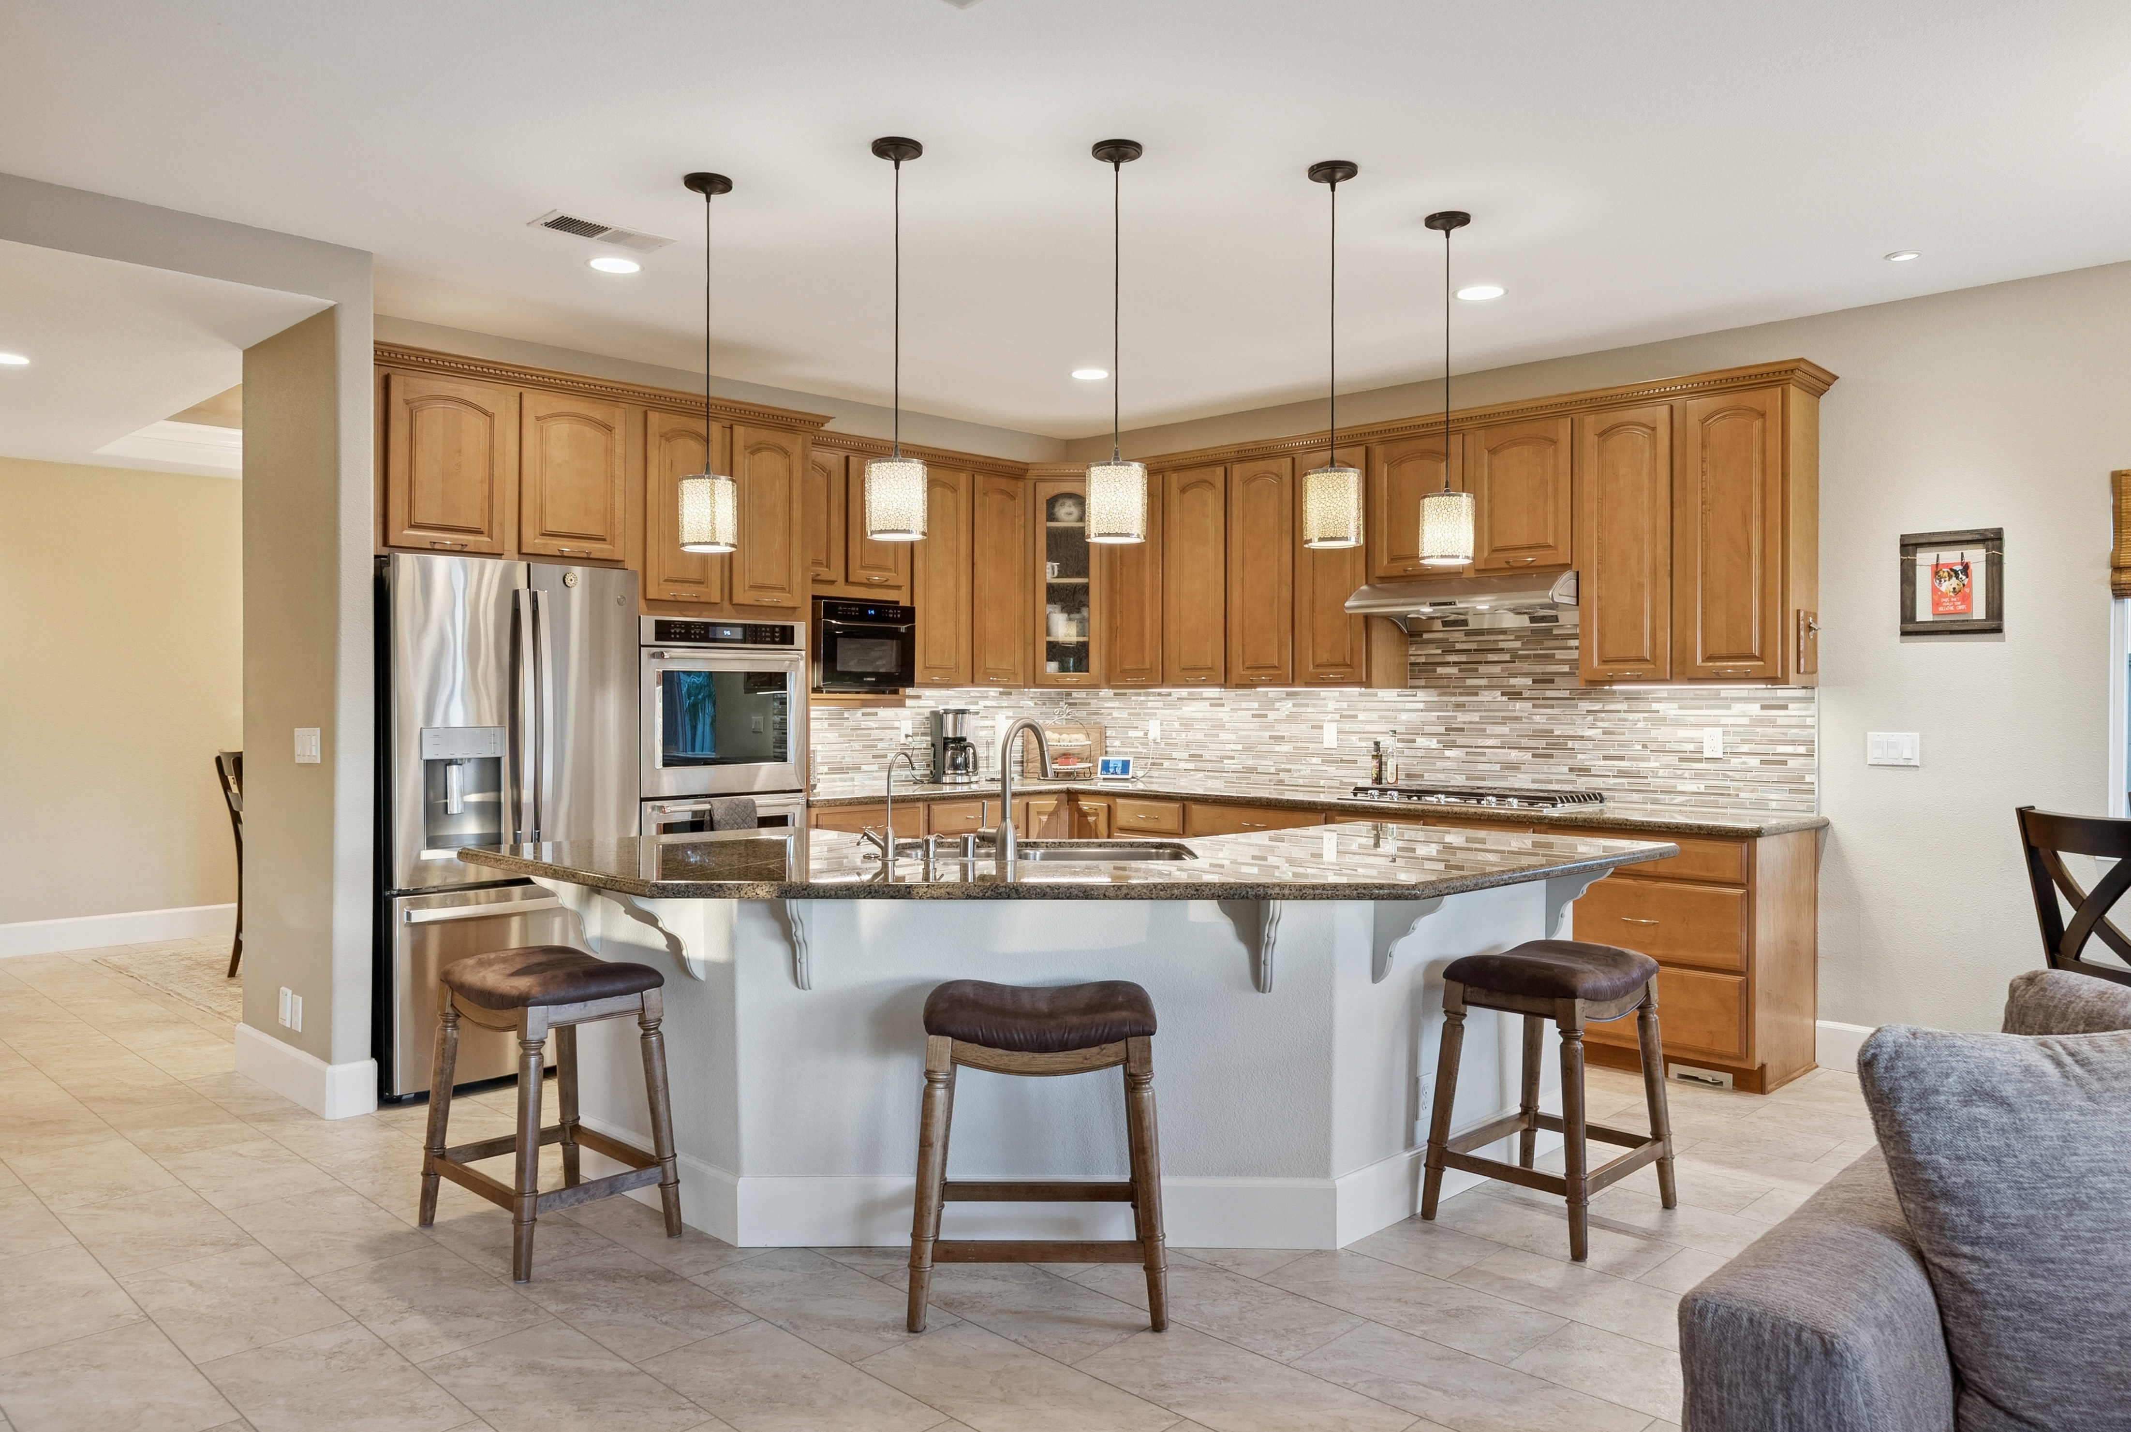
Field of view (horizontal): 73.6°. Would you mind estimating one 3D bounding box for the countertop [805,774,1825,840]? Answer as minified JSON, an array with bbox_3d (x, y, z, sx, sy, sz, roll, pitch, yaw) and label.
[{"bbox_3d":[0.631,0.376,5.679,3.800,0.040,2.160,1,1,44],"label":"countertop"}]

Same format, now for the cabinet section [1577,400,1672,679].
[{"bbox_3d":[2.211,-0.635,5.474,0.372,1.039,0.336,1,1,44],"label":"cabinet section"}]

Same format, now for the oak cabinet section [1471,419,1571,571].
[{"bbox_3d":[1.918,-0.868,5.753,0.420,0.580,0.336,1,1,44],"label":"oak cabinet section"}]

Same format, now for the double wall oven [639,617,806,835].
[{"bbox_3d":[-1.520,0.274,5.712,0.620,1.300,0.745,1,1,44],"label":"double wall oven"}]

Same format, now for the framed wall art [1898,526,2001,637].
[{"bbox_3d":[3.025,-0.452,4.864,0.308,0.355,0.035,1,1,44],"label":"framed wall art"}]

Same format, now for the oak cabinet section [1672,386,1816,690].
[{"bbox_3d":[2.487,-0.632,5.208,0.395,1.039,0.336,1,1,44],"label":"oak cabinet section"}]

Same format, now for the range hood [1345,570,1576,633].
[{"bbox_3d":[1.683,-0.453,5.828,0.915,0.210,0.510,0,1,44],"label":"range hood"}]

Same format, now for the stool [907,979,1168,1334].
[{"bbox_3d":[-0.061,0.965,3.251,0.550,0.690,0.440,0,1,0],"label":"stool"}]

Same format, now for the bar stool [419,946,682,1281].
[{"bbox_3d":[-1.291,0.956,3.560,0.540,0.665,0.430,0,1,44],"label":"bar stool"}]

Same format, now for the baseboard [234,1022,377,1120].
[{"bbox_3d":[-2.623,1.202,4.910,0.860,0.168,0.165,1,1,44],"label":"baseboard"}]

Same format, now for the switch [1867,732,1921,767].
[{"bbox_3d":[2.911,0.120,5.006,0.167,0.121,0.012,0,1,44],"label":"switch"}]

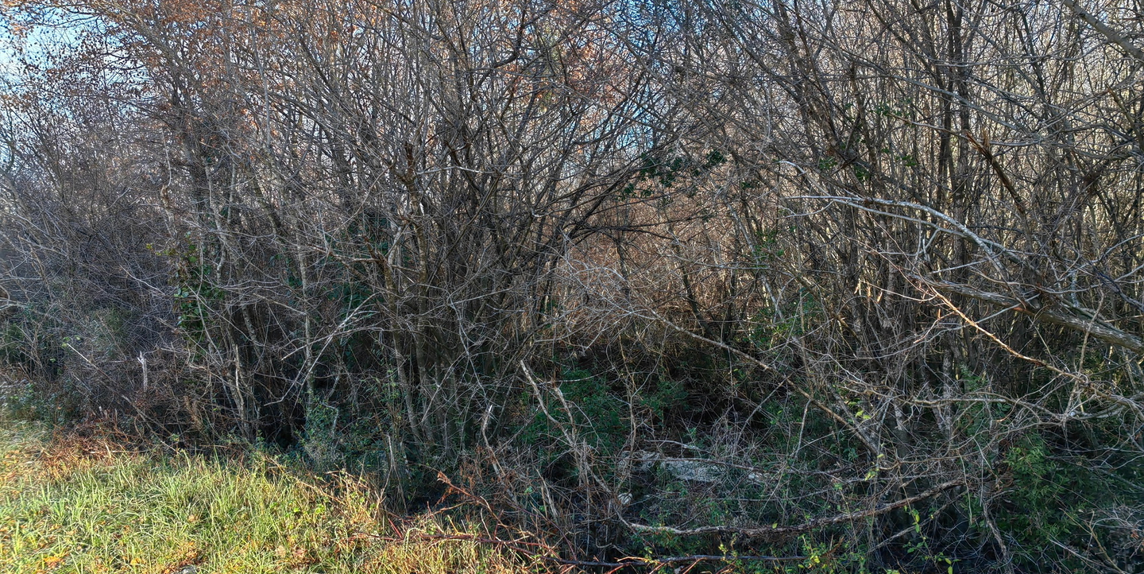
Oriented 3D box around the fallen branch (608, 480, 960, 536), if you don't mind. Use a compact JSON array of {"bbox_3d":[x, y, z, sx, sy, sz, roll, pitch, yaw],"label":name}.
[{"bbox_3d":[1.388,1.388,5.600,2.200,0.330,0.350,0,0,-10],"label":"fallen branch"}]

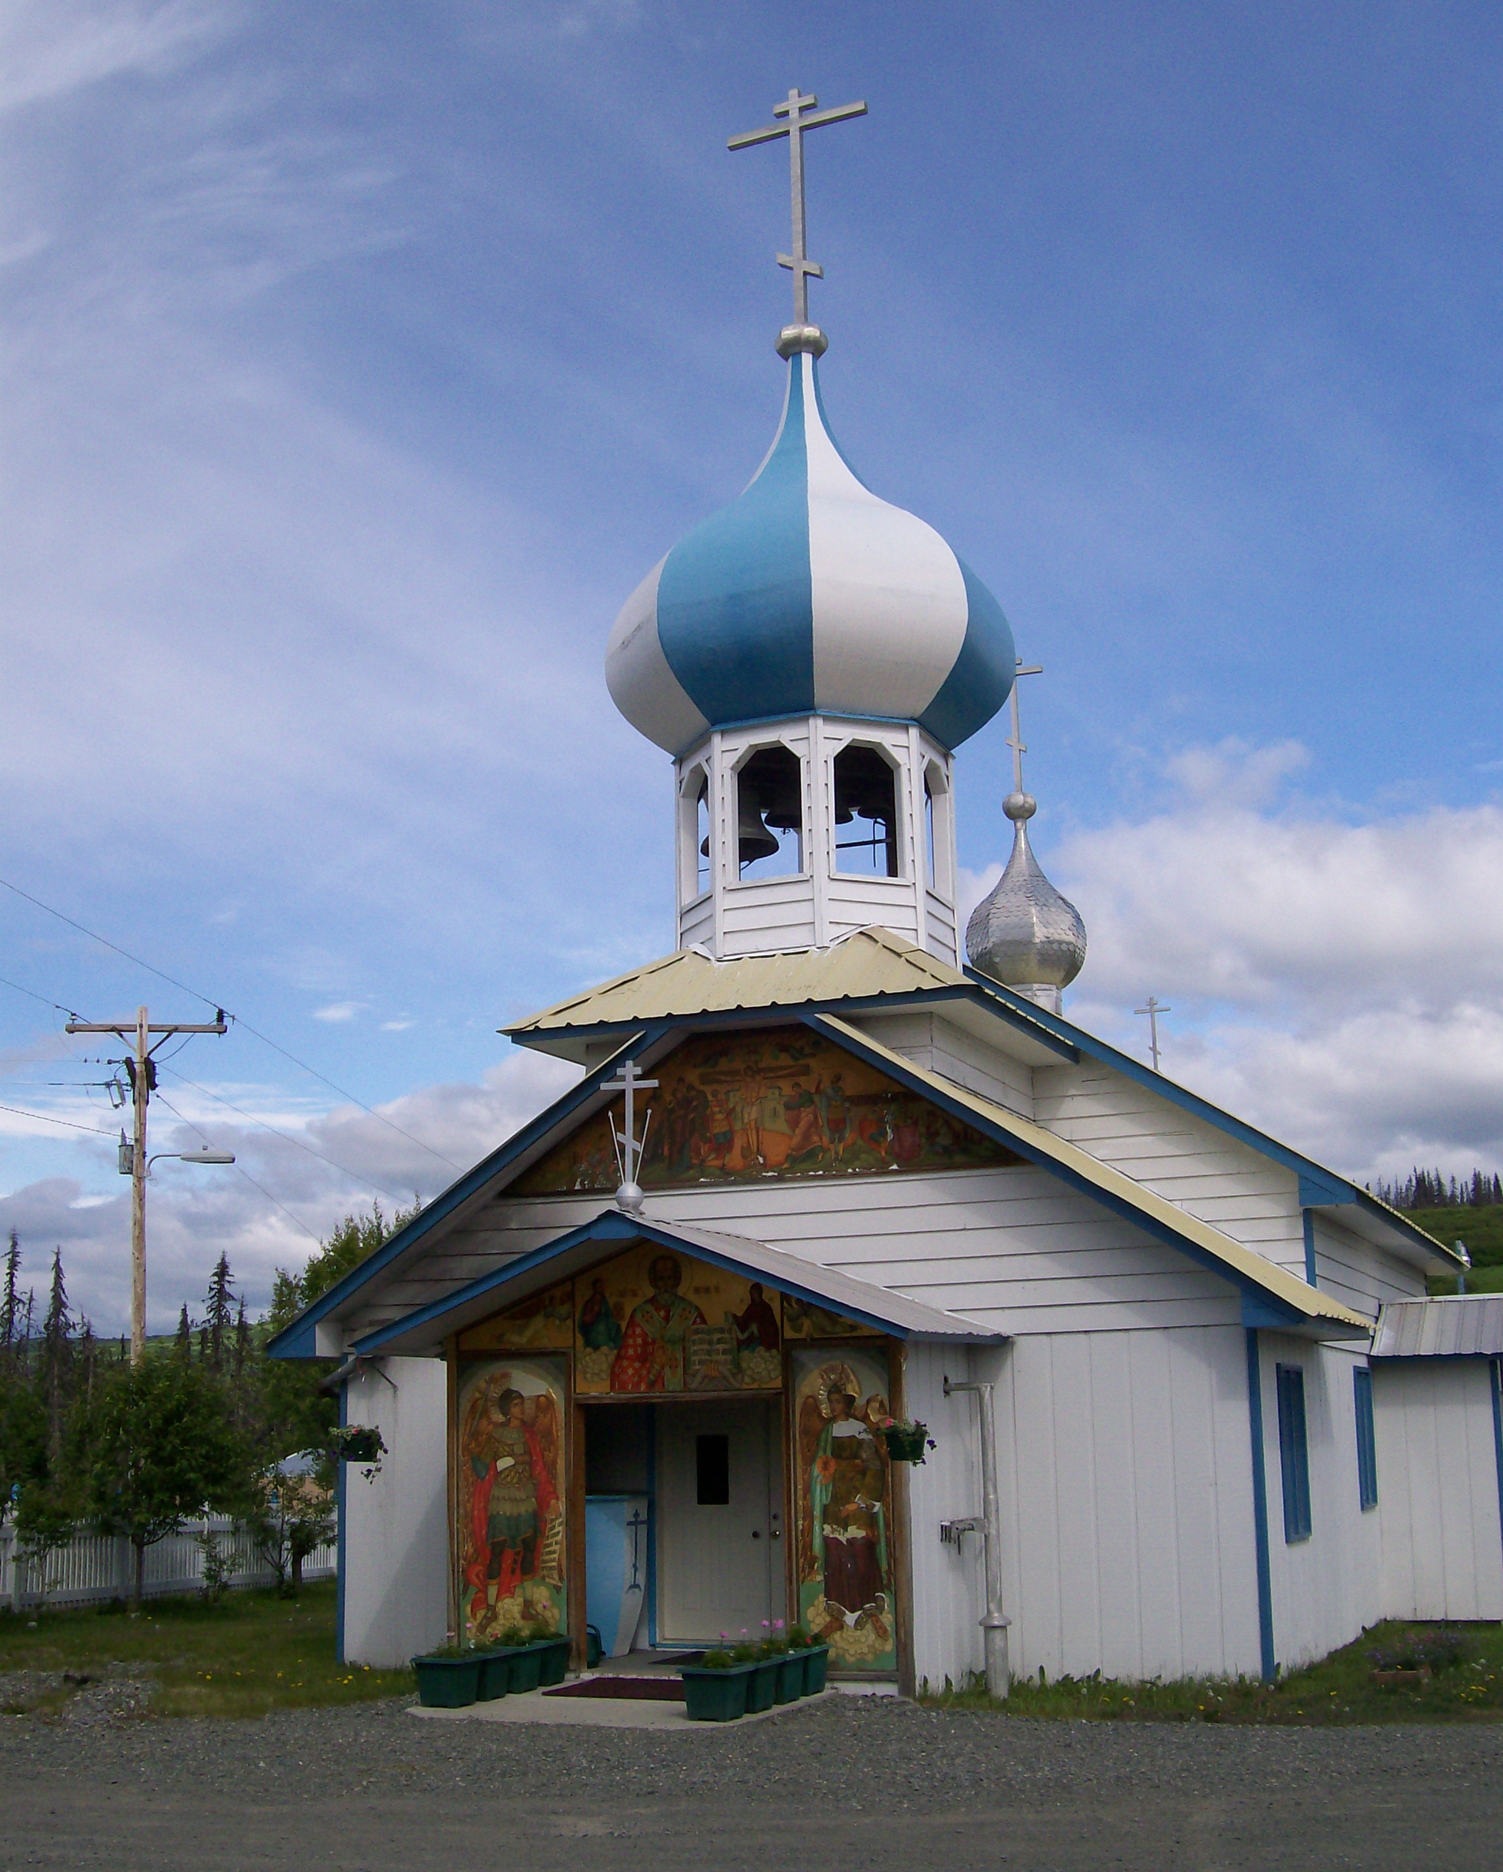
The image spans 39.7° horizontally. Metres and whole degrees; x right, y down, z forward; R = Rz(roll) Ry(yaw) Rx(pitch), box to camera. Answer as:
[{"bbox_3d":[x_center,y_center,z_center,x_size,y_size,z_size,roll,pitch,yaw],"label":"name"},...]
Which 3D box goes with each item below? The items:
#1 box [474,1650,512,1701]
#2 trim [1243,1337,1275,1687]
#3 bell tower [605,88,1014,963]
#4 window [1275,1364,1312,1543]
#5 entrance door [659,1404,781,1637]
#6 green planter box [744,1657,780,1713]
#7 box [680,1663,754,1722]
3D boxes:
[{"bbox_3d":[-1.788,4.855,13.733,0.380,0.310,0.390,-7,-14,22],"label":"box"},{"bbox_3d":[3.799,4.224,15.559,0.100,2.550,0.060,-6,-14,22],"label":"trim"},{"bbox_3d":[0.541,-4.179,20.614,3.800,9.500,3.800,-6,-14,22],"label":"bell tower"},{"bbox_3d":[4.404,4.197,16.960,0.090,1.380,1.320,-6,-14,22],"label":"window"},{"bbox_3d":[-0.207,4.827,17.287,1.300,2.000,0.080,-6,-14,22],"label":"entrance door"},{"bbox_3d":[-0.033,5.052,14.057,0.400,0.310,0.430,-6,-14,22],"label":"green planter box"},{"bbox_3d":[-0.202,4.580,12.621,0.380,0.310,0.390,-7,-14,22],"label":"box"}]

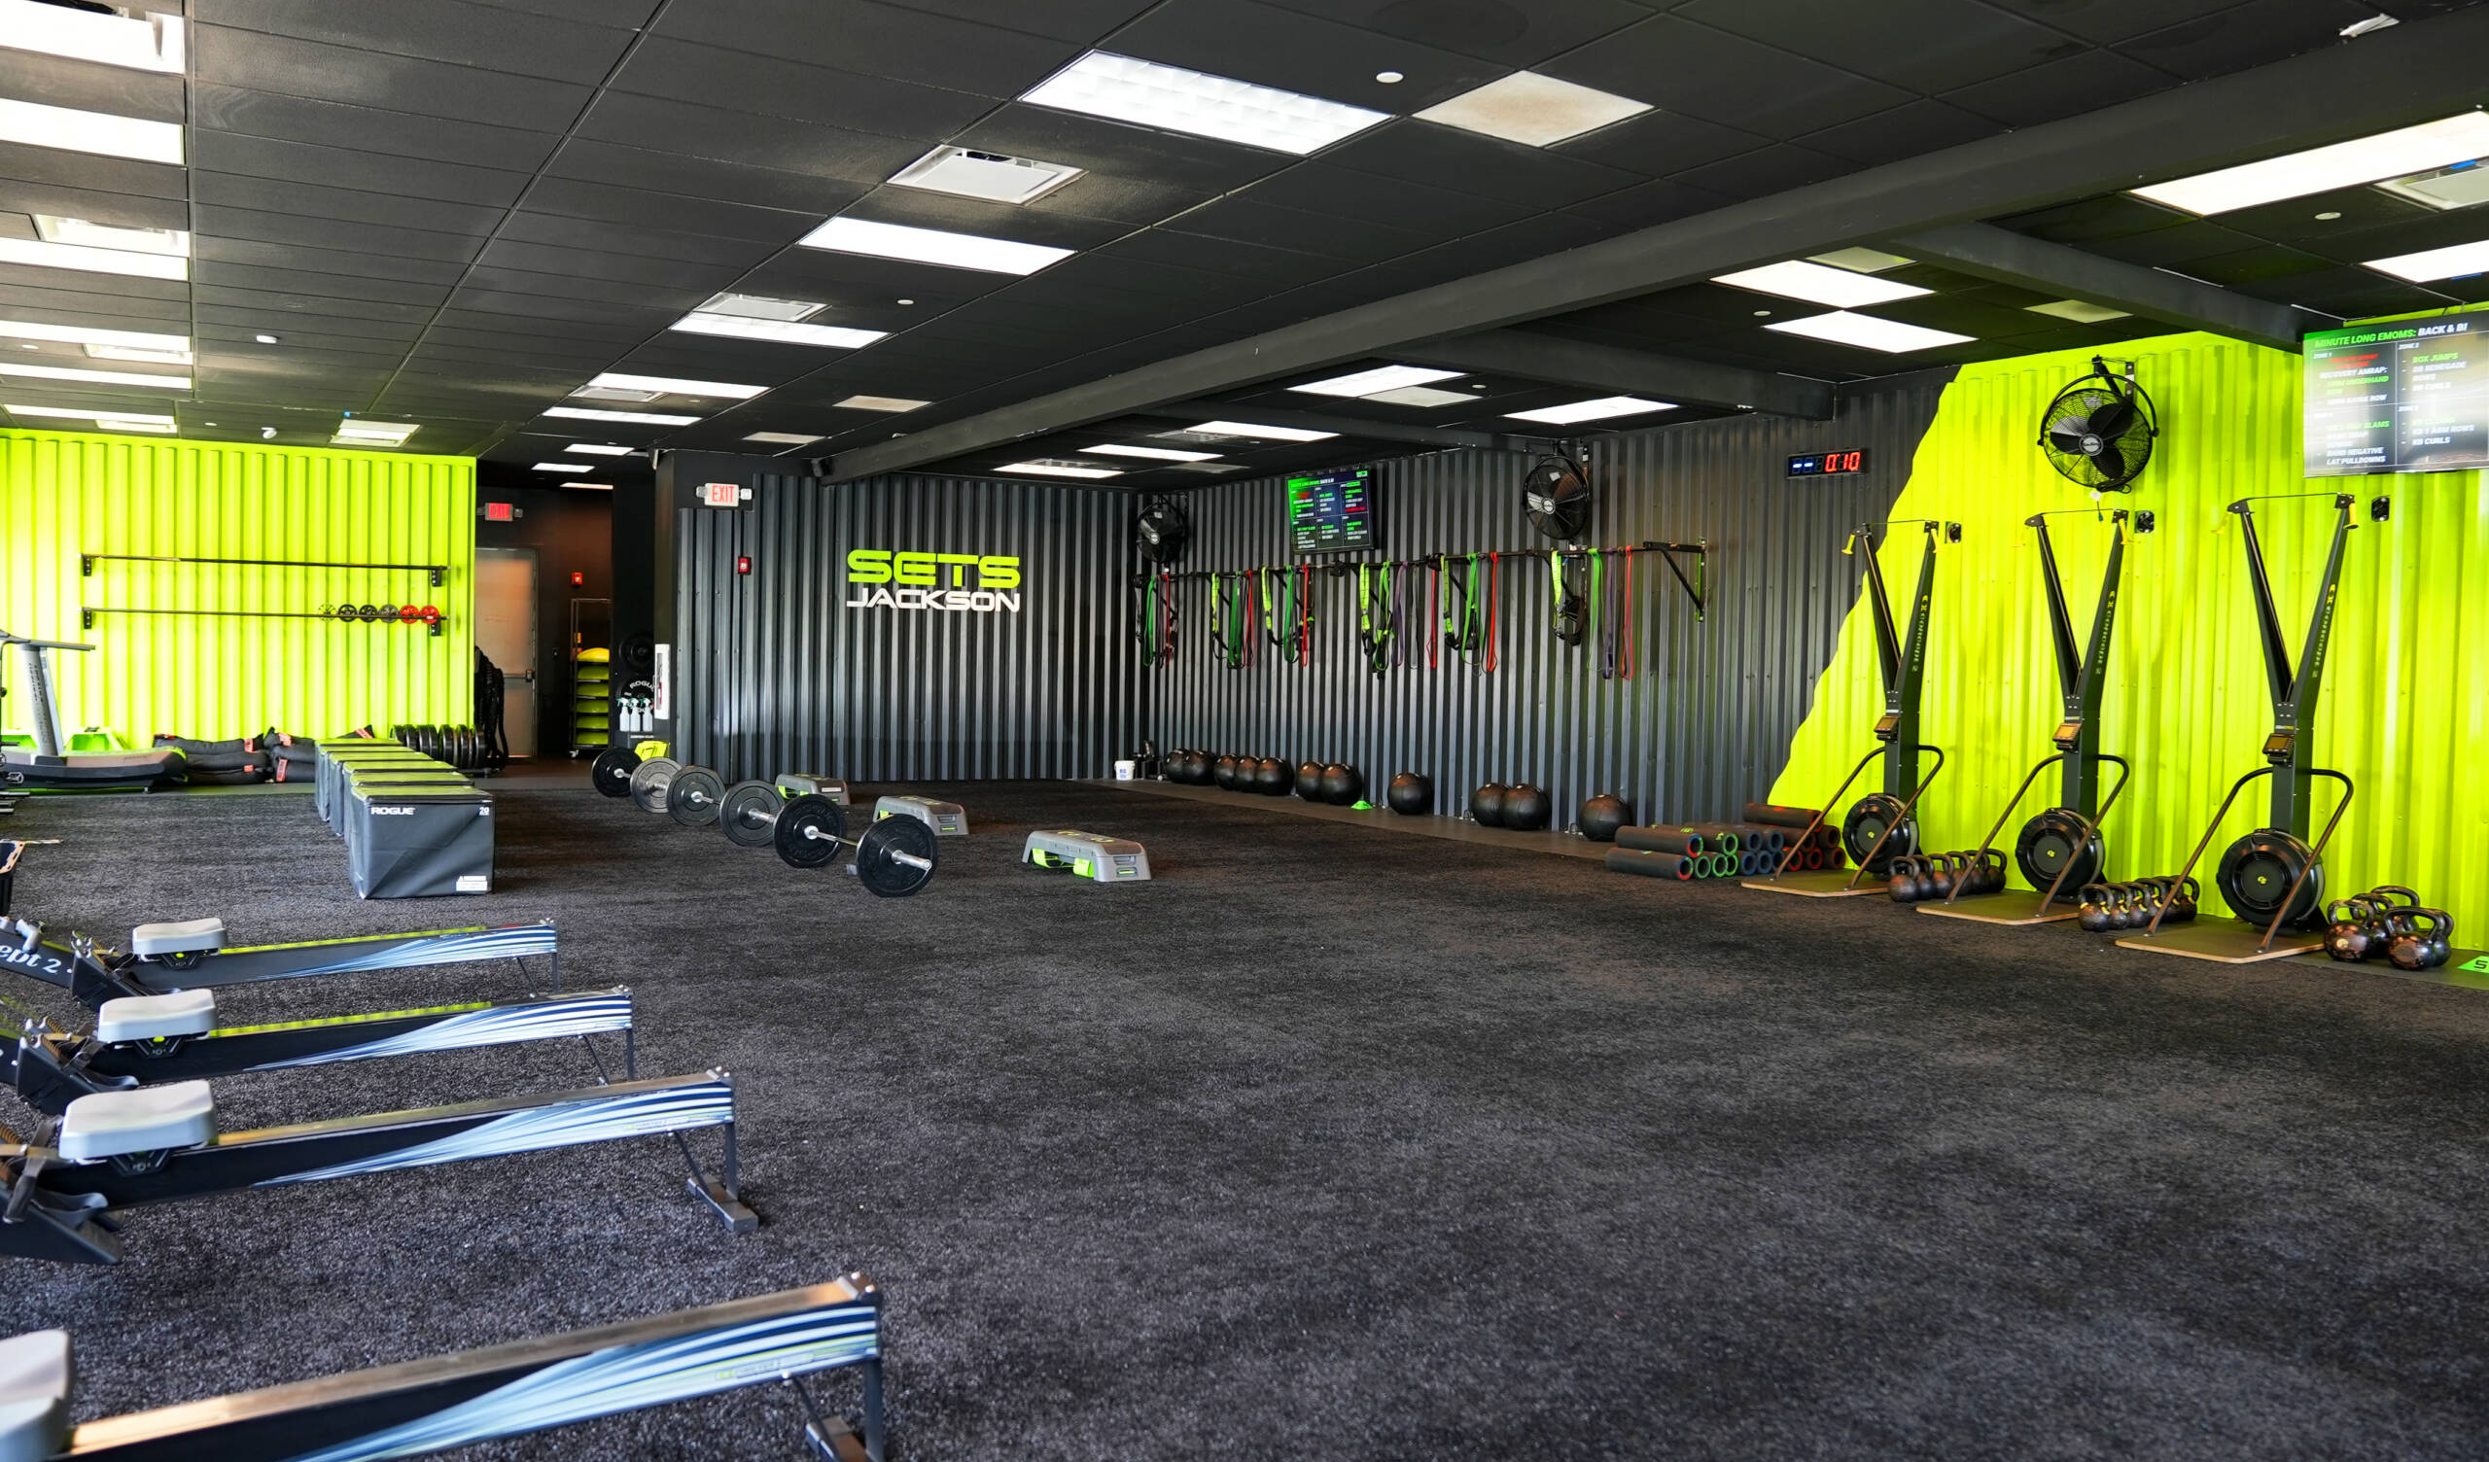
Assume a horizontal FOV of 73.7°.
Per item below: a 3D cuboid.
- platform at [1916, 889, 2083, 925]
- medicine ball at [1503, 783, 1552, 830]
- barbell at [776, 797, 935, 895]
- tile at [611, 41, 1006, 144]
[{"bbox_3d":[4.283,0.961,9.002,1.200,0.022,0.600,-1,3,-32],"label":"platform"},{"bbox_3d":[2.115,0.571,12.408,0.357,0.357,0.357,1,3,0],"label":"medicine ball"},{"bbox_3d":[-2.212,0.634,9.345,0.450,0.450,2.180,-1,3,-35],"label":"barbell"},{"bbox_3d":[-1.455,-2.146,5.554,1.219,0.030,0.610,-1,3,-33],"label":"tile"}]

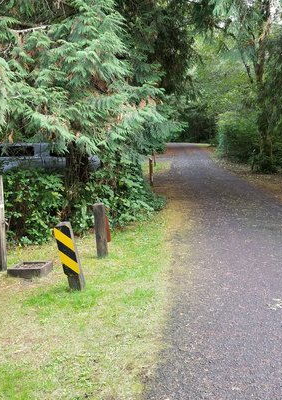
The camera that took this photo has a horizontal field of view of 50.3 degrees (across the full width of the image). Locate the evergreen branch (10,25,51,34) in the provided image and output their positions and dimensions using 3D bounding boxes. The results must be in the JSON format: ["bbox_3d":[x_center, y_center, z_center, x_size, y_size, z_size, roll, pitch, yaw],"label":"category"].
[{"bbox_3d":[-1.856,-2.841,5.000,0.660,0.110,0.120,-9,11,-6],"label":"evergreen branch"}]

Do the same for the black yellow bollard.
[{"bbox_3d":[-0.796,0.640,3.355,0.165,0.765,0.140,-6,13,15],"label":"black yellow bollard"}]

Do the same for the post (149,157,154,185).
[{"bbox_3d":[0.327,-0.934,10.014,0.110,0.910,0.110,-2,11,6],"label":"post"}]

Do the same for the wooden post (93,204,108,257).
[{"bbox_3d":[-0.579,0.428,4.309,0.135,0.770,0.135,-1,11,7],"label":"wooden post"}]

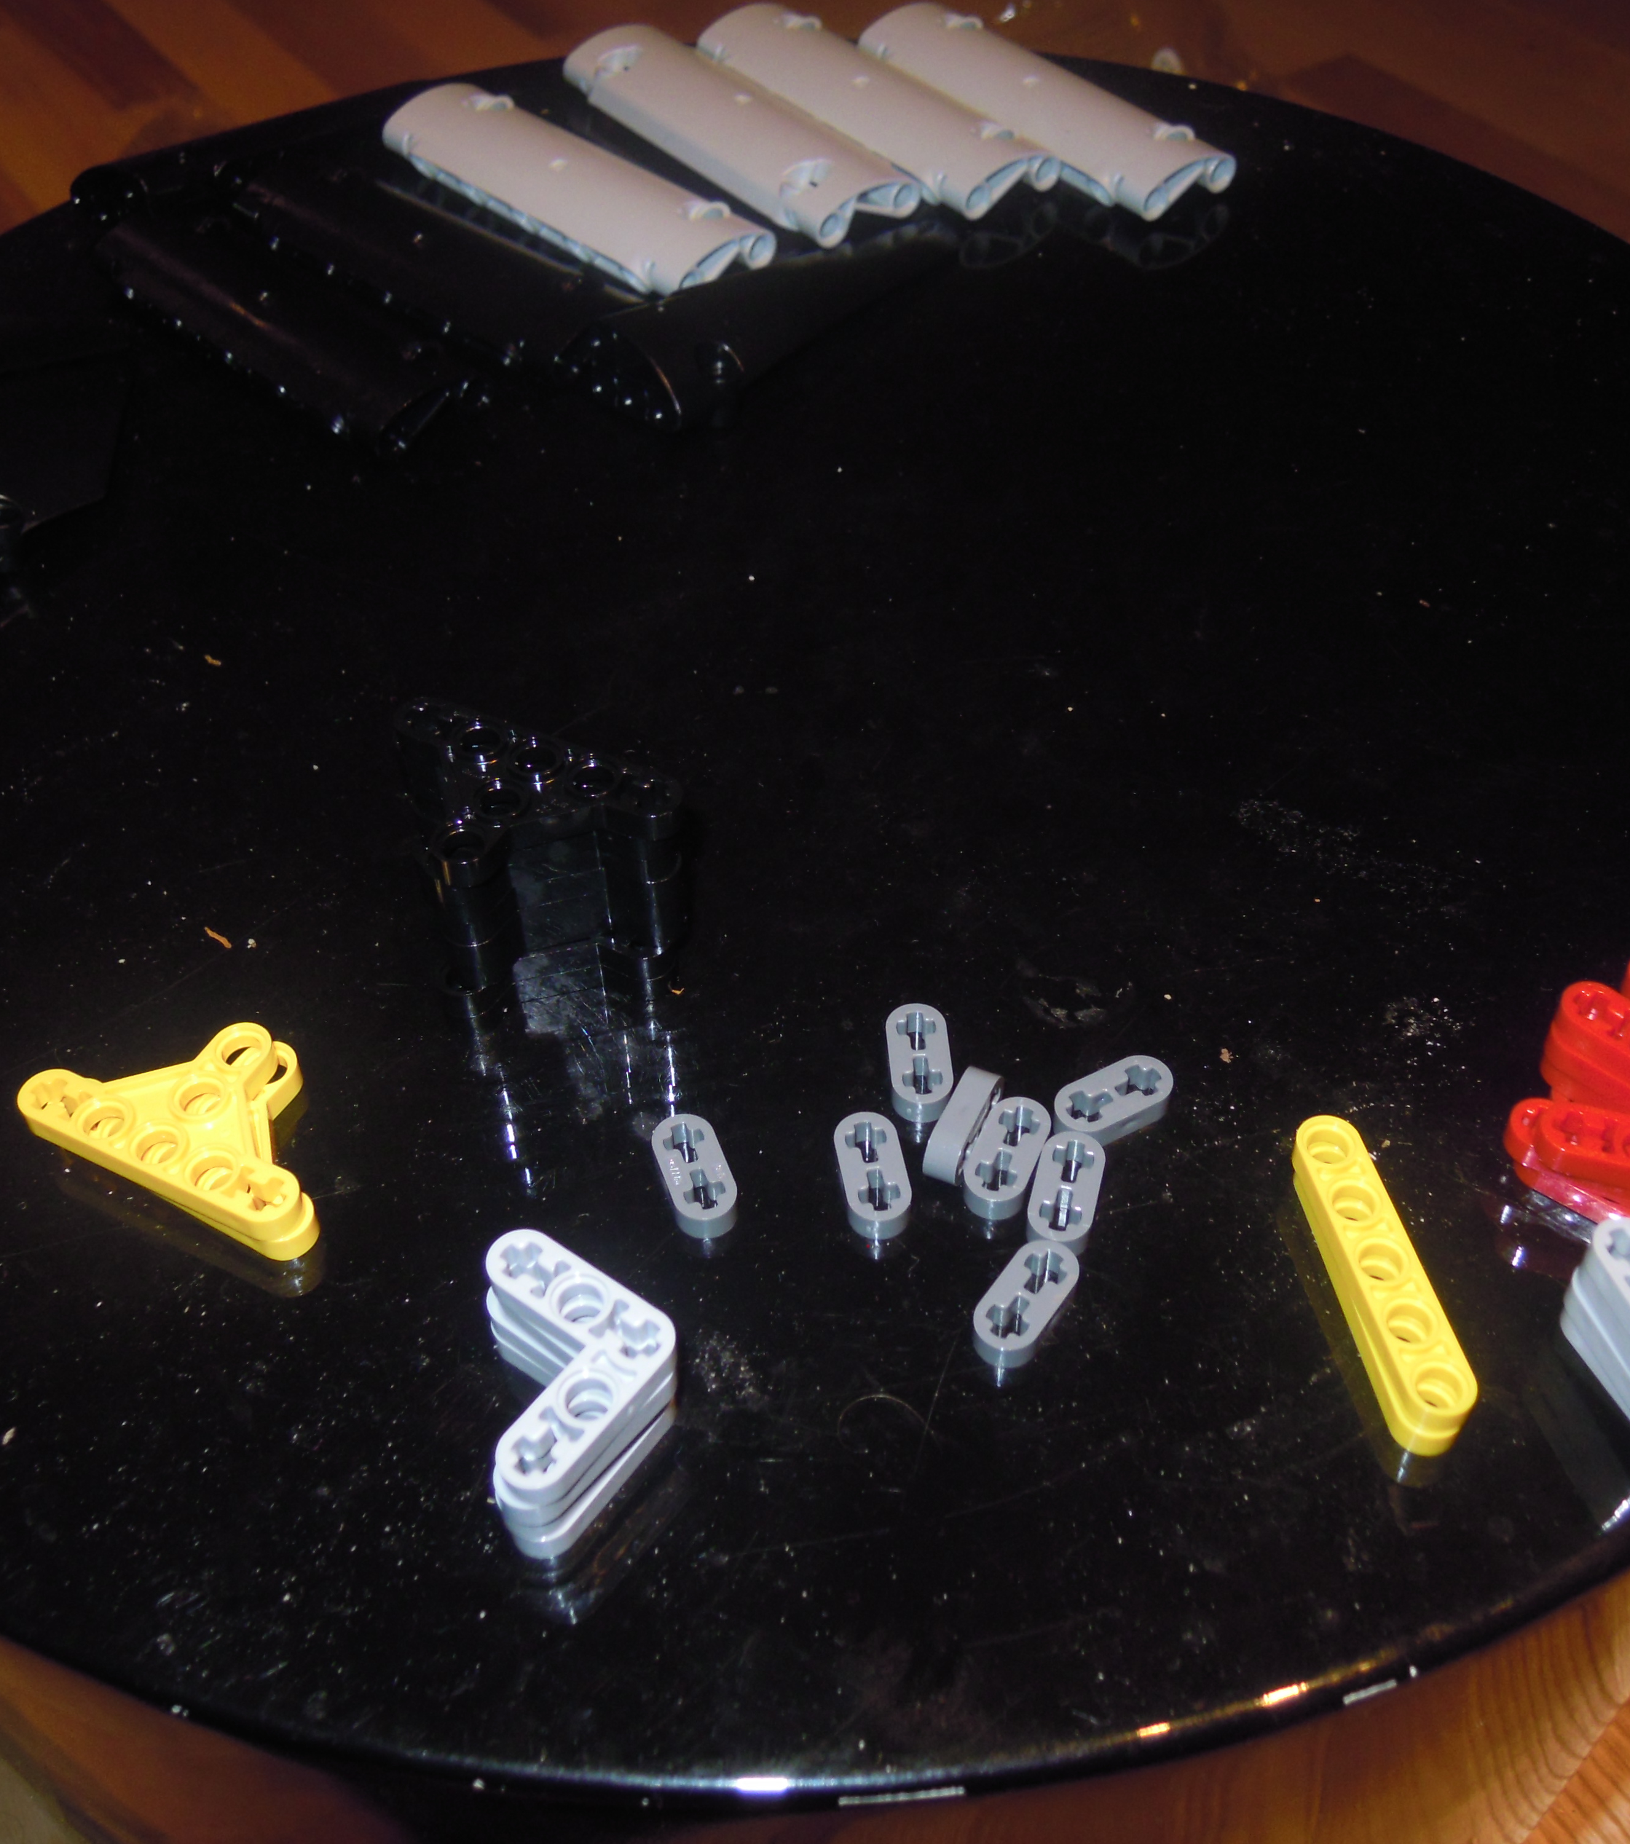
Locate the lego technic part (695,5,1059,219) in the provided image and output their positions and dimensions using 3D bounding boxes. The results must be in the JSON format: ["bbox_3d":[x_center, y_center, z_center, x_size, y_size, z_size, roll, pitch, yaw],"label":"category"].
[{"bbox_3d":[0.011,-0.171,0.416,0.024,0.009,0.088,-32,55,-25],"label":"lego technic part"}]

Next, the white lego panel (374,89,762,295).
[{"bbox_3d":[-0.048,-0.146,0.394,0.088,0.010,0.025,36,58,29],"label":"white lego panel"}]

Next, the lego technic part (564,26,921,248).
[{"bbox_3d":[-0.016,-0.163,0.408,0.024,0.009,0.088,-32,55,-25],"label":"lego technic part"}]

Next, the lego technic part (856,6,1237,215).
[{"bbox_3d":[0.047,-0.171,0.416,0.024,0.009,0.088,-32,56,-26],"label":"lego technic part"}]

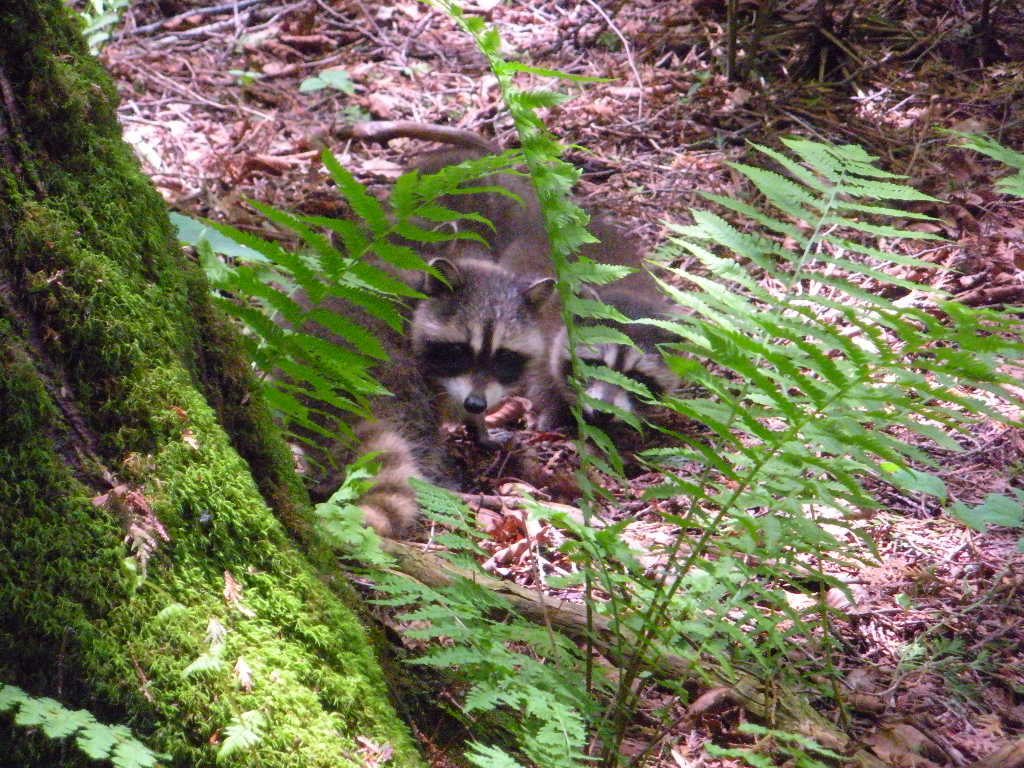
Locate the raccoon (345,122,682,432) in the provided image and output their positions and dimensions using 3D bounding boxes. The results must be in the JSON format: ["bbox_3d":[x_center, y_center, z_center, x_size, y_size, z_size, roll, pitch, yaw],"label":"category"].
[{"bbox_3d":[0.013,-0.123,5.399,0.270,0.260,0.520,-10,22,-25],"label":"raccoon"}]

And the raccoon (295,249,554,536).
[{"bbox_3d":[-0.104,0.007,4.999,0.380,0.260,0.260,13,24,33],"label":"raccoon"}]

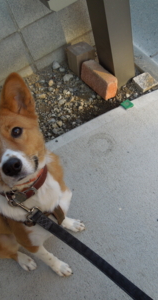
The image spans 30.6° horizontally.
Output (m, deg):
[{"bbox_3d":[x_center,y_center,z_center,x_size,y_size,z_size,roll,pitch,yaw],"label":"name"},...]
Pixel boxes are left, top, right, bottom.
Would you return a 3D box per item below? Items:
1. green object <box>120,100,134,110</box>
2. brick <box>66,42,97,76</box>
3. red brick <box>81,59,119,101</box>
[{"bbox_3d":[0.221,-0.213,1.339,0.042,0.010,0.042,-28,57,-11],"label":"green object"},{"bbox_3d":[0.011,-0.465,1.482,0.104,0.119,0.095,-31,51,-19],"label":"brick"},{"bbox_3d":[0.098,-0.344,1.403,0.063,0.097,0.210,-22,51,-23],"label":"red brick"}]

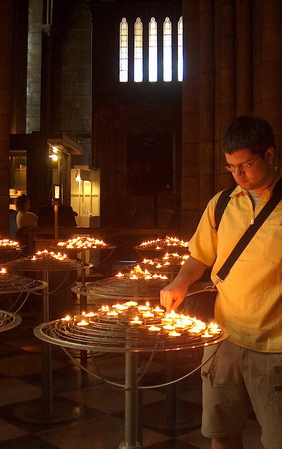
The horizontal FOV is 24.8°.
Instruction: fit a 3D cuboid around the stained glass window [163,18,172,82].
[{"bbox_3d":[1.115,-7.305,26.801,0.370,2.699,0.120,0,2,3],"label":"stained glass window"}]

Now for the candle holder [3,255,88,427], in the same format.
[{"bbox_3d":[-0.667,0.767,4.578,0.670,1.164,0.670,0,2,0],"label":"candle holder"}]

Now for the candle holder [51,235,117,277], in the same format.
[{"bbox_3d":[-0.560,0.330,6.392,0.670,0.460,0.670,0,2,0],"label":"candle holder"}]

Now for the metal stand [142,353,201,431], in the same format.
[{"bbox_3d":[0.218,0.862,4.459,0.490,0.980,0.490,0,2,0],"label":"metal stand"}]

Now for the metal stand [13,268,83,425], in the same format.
[{"bbox_3d":[-0.667,0.834,4.580,0.490,1.030,0.490,0,2,0],"label":"metal stand"}]

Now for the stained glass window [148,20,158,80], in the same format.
[{"bbox_3d":[0.501,-7.305,26.801,0.370,2.699,0.120,0,2,3],"label":"stained glass window"}]

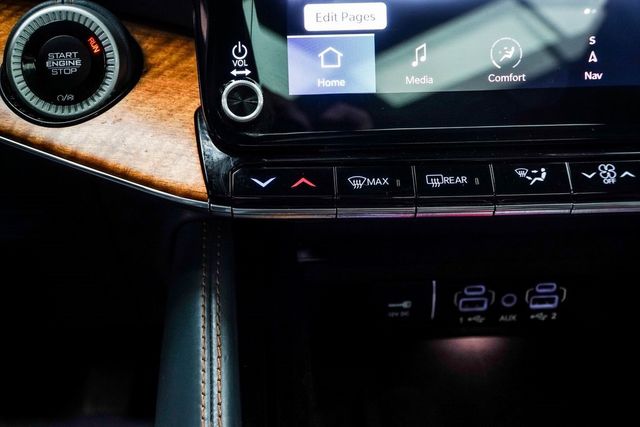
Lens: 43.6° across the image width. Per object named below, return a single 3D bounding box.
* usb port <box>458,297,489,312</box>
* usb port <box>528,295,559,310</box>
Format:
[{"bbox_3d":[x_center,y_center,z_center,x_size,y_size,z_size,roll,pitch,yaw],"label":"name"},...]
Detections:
[{"bbox_3d":[0.085,0.049,0.447,0.016,0.008,0.010,-2,30,-2],"label":"usb port"},{"bbox_3d":[0.125,0.048,0.448,0.016,0.008,0.010,-2,30,-2],"label":"usb port"}]

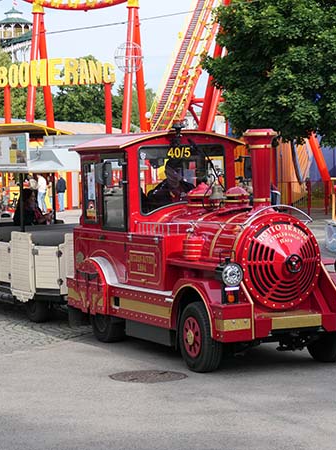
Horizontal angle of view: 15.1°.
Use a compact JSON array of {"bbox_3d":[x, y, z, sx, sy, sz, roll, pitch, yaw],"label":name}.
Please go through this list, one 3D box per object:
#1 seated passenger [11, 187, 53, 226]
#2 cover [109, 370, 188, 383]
[{"bbox_3d":[-1.922,0.069,17.959,0.500,1.150,0.750,-2,3,-27],"label":"seated passenger"},{"bbox_3d":[-0.173,1.357,11.207,0.702,0.040,0.702,-1,2,0],"label":"cover"}]

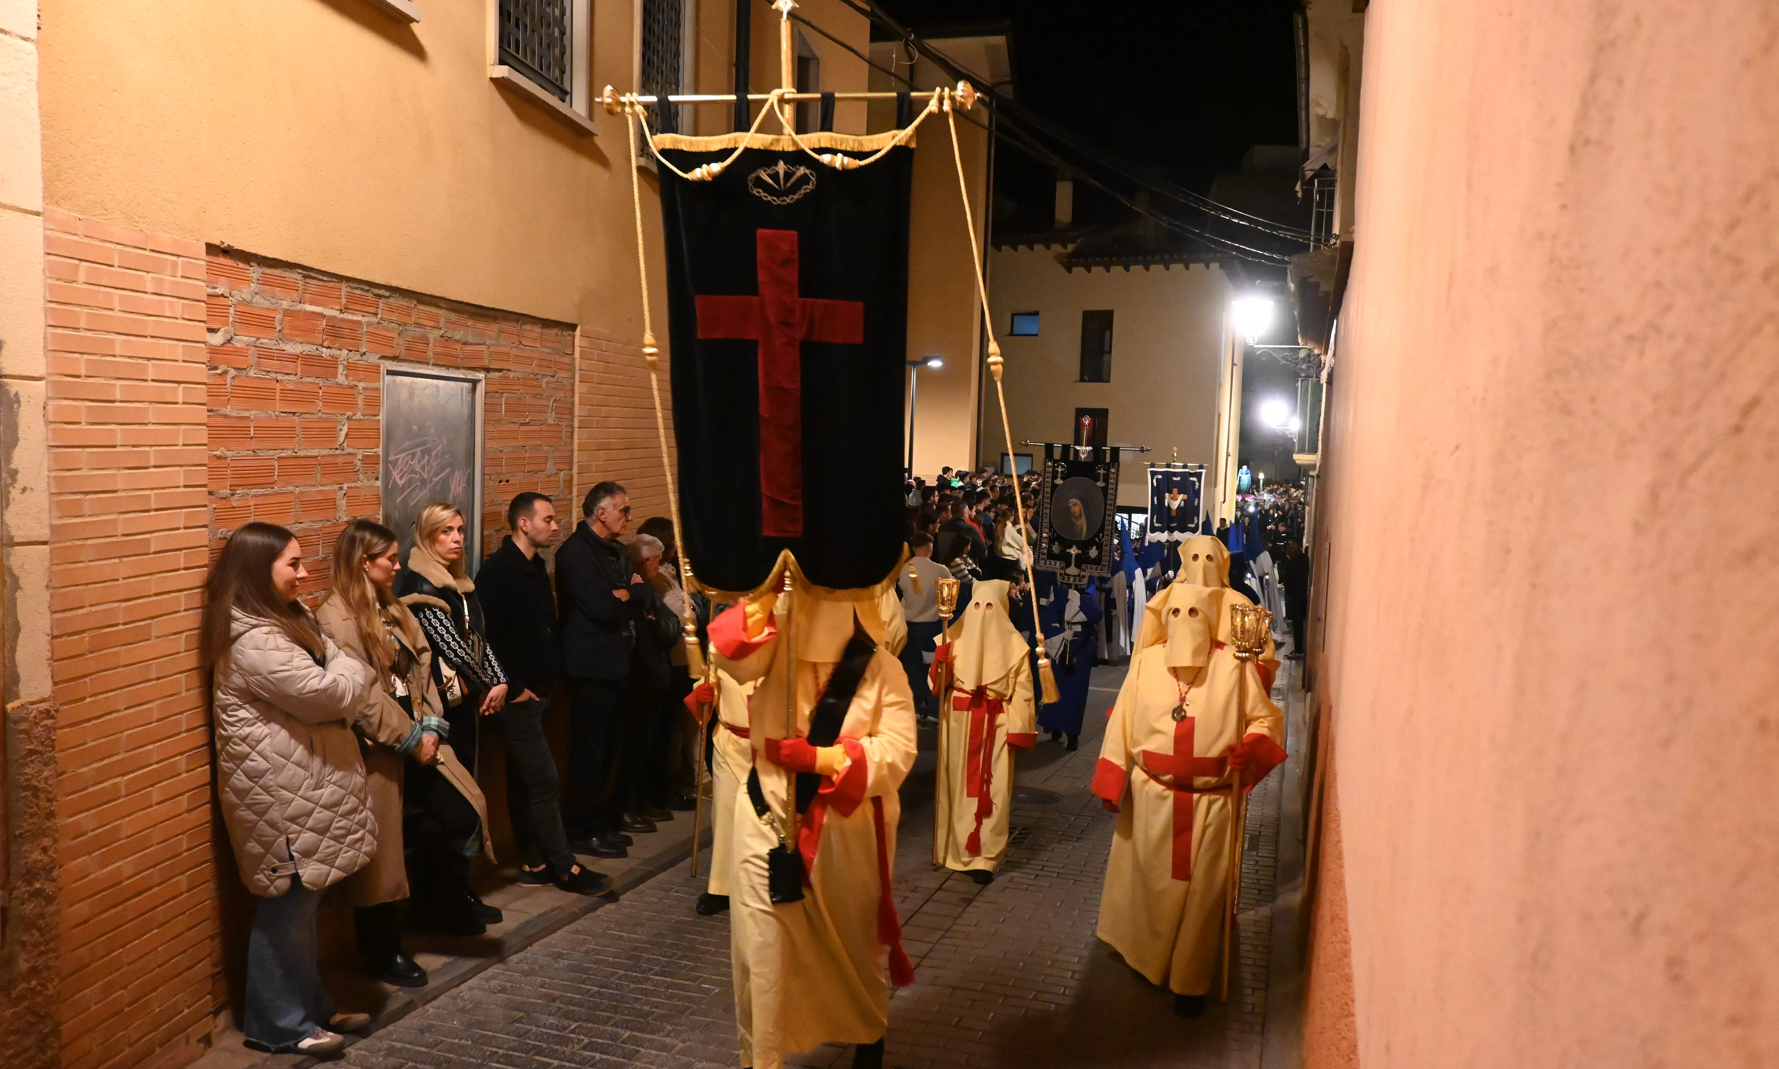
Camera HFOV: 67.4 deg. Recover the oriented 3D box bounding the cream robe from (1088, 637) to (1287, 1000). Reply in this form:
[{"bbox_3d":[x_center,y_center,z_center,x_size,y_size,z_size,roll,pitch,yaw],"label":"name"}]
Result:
[{"bbox_3d":[1.173,1.100,5.250,0.700,1.330,0.470,3,5,17],"label":"cream robe"}]

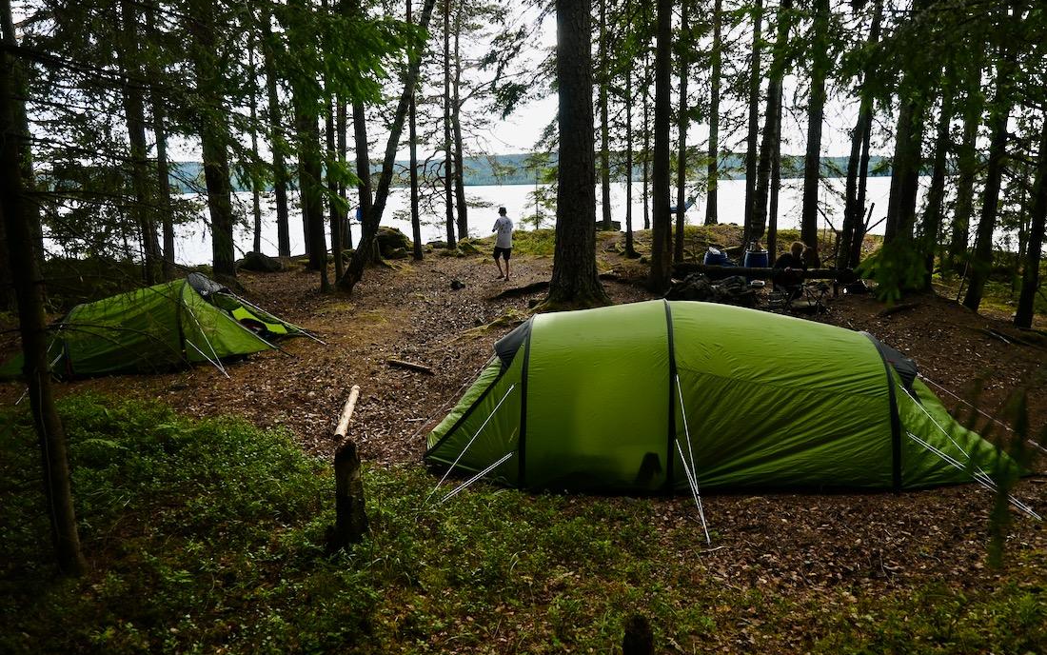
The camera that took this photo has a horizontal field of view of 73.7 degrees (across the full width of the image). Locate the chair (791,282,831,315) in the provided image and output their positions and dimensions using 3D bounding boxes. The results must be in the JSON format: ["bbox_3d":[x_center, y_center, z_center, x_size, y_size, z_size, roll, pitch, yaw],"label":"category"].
[{"bbox_3d":[4.597,-0.490,11.205,0.550,0.550,0.500,-1,12,0],"label":"chair"}]

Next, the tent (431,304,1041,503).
[{"bbox_3d":[1.435,0.423,5.646,4.650,1.220,1.730,0,12,8],"label":"tent"}]

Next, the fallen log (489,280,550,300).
[{"bbox_3d":[-0.048,-0.814,14.827,0.200,0.160,2.079,8,15,37],"label":"fallen log"}]

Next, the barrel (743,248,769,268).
[{"bbox_3d":[4.042,-1.006,12.100,0.410,0.620,0.410,-1,12,0],"label":"barrel"}]

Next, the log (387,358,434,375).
[{"bbox_3d":[-1.414,0.481,8.718,0.886,0.070,0.080,9,16,42],"label":"log"}]

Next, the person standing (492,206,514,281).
[{"bbox_3d":[-0.488,-1.978,16.623,0.500,1.740,0.360,-3,12,-10],"label":"person standing"}]

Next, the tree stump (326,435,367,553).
[{"bbox_3d":[-1.058,0.997,4.160,0.200,0.640,0.200,-1,12,0],"label":"tree stump"}]

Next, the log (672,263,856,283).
[{"bbox_3d":[3.934,-0.897,11.583,2.926,0.200,0.200,1,12,11],"label":"log"}]

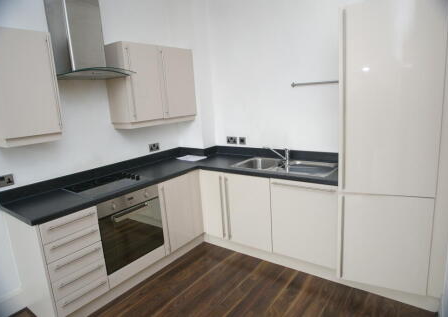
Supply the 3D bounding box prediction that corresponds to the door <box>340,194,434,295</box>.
[{"bbox_3d":[1.142,0.609,2.015,0.592,0.720,0.030,1,12,23],"label":"door"}]

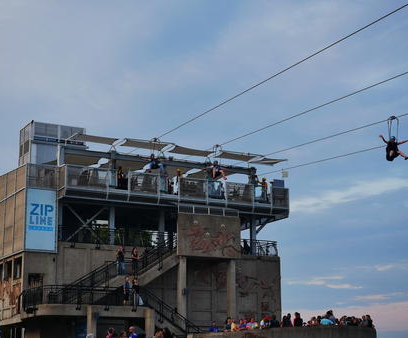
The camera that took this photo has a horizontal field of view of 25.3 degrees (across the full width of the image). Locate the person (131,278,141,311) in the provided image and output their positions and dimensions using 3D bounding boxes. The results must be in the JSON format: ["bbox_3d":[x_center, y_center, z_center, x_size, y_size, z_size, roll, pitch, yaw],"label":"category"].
[{"bbox_3d":[-4.050,7.459,54.620,0.500,1.660,0.350,4,-14,-20],"label":"person"}]

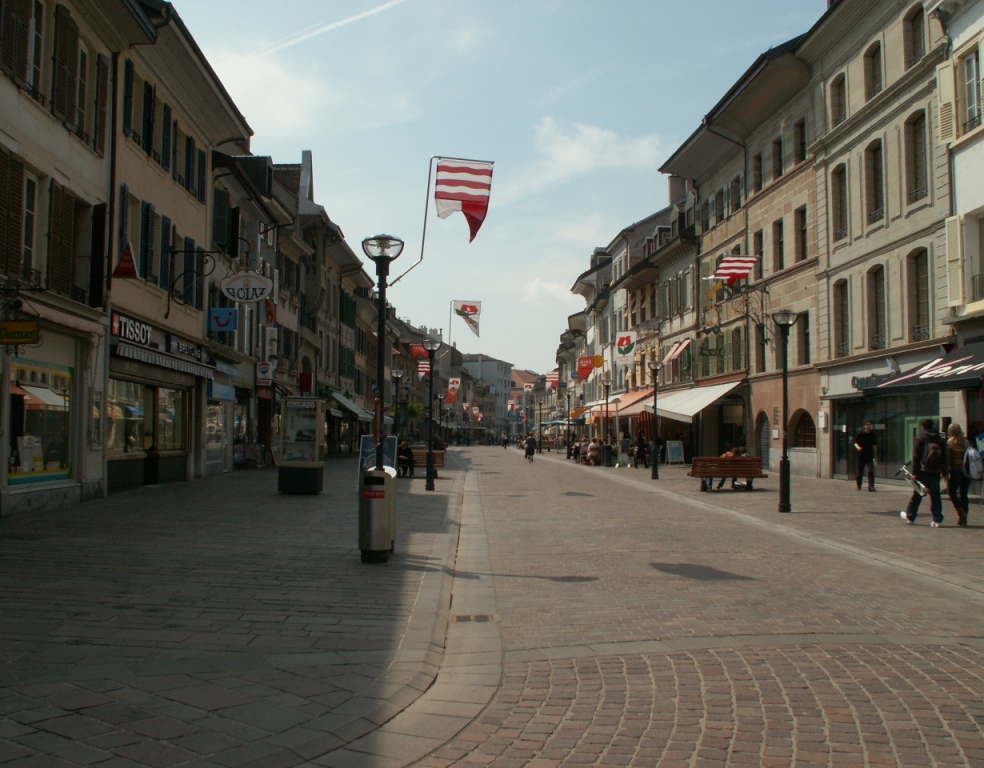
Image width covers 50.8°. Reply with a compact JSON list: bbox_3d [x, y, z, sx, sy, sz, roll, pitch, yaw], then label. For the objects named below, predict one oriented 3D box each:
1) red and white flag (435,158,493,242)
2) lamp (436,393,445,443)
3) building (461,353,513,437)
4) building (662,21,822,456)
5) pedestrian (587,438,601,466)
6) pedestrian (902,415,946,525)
[{"bbox_3d":[-0.343,-2.251,12.700,0.700,1.030,0.150,0,-3,-5],"label":"red and white flag"},{"bbox_3d":[-3.305,2.673,67.101,0.480,3.970,0.480,0,-3,0],"label":"lamp"},{"bbox_3d":[-3.000,2.500,206.000,12.000,17.200,14.500,0,-3,12],"label":"building"},{"bbox_3d":[14.600,-4.496,44.200,12.000,16.200,16.300,0,-3,-4],"label":"building"},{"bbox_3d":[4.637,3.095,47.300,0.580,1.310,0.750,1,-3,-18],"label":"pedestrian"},{"bbox_3d":[7.302,1.500,17.500,0.660,1.790,0.620,1,-3,-12],"label":"pedestrian"}]

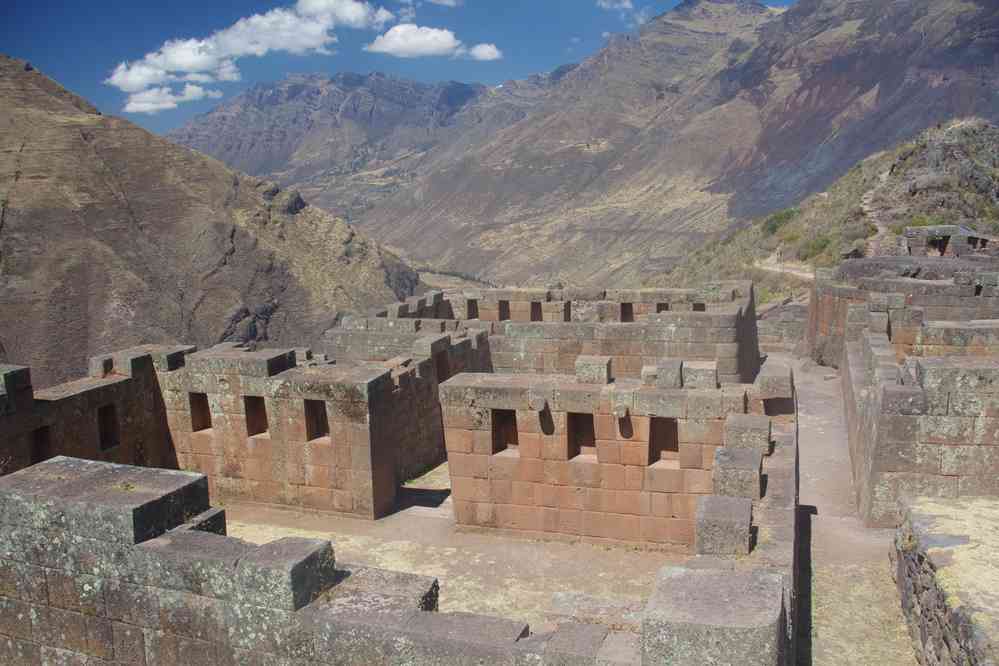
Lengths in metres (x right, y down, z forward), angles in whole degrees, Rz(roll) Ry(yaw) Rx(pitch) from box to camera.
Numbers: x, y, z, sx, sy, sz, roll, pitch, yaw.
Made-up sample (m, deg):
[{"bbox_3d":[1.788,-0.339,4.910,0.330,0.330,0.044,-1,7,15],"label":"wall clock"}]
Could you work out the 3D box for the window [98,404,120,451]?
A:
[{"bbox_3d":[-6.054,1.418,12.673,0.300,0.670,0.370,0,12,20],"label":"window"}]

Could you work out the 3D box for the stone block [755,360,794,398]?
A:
[{"bbox_3d":[3.840,0.656,11.669,0.490,0.304,0.833,1,12,20],"label":"stone block"}]

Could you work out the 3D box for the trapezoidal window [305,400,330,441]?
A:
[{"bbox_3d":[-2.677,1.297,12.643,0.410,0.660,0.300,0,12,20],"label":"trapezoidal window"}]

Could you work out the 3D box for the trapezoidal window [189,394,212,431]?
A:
[{"bbox_3d":[-5.118,1.350,14.608,0.461,0.720,0.372,1,12,22],"label":"trapezoidal window"}]

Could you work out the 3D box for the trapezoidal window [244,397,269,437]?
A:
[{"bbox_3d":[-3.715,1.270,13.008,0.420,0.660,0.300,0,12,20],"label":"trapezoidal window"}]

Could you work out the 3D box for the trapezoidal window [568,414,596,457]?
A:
[{"bbox_3d":[1.260,1.491,12.345,0.446,0.735,0.372,1,12,20],"label":"trapezoidal window"}]

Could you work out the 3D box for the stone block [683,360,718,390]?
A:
[{"bbox_3d":[2.913,0.609,12.029,0.480,0.289,0.451,1,12,20],"label":"stone block"}]

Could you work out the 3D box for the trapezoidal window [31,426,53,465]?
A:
[{"bbox_3d":[-7.070,1.803,12.788,0.372,0.696,0.412,2,12,26],"label":"trapezoidal window"}]

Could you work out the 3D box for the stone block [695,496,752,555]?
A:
[{"bbox_3d":[2.780,2.381,10.281,0.637,0.431,0.745,1,12,20],"label":"stone block"}]

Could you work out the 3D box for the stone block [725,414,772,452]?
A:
[{"bbox_3d":[3.307,1.355,11.055,0.559,0.314,0.666,1,12,20],"label":"stone block"}]

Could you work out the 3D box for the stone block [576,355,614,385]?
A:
[{"bbox_3d":[1.311,0.509,11.484,0.440,0.310,0.380,0,12,20],"label":"stone block"}]

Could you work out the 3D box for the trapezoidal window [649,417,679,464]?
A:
[{"bbox_3d":[2.386,1.505,11.930,0.451,0.730,0.372,1,12,20],"label":"trapezoidal window"}]

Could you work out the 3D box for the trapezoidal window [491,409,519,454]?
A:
[{"bbox_3d":[0.120,1.367,11.692,0.420,0.670,0.310,0,12,20],"label":"trapezoidal window"}]

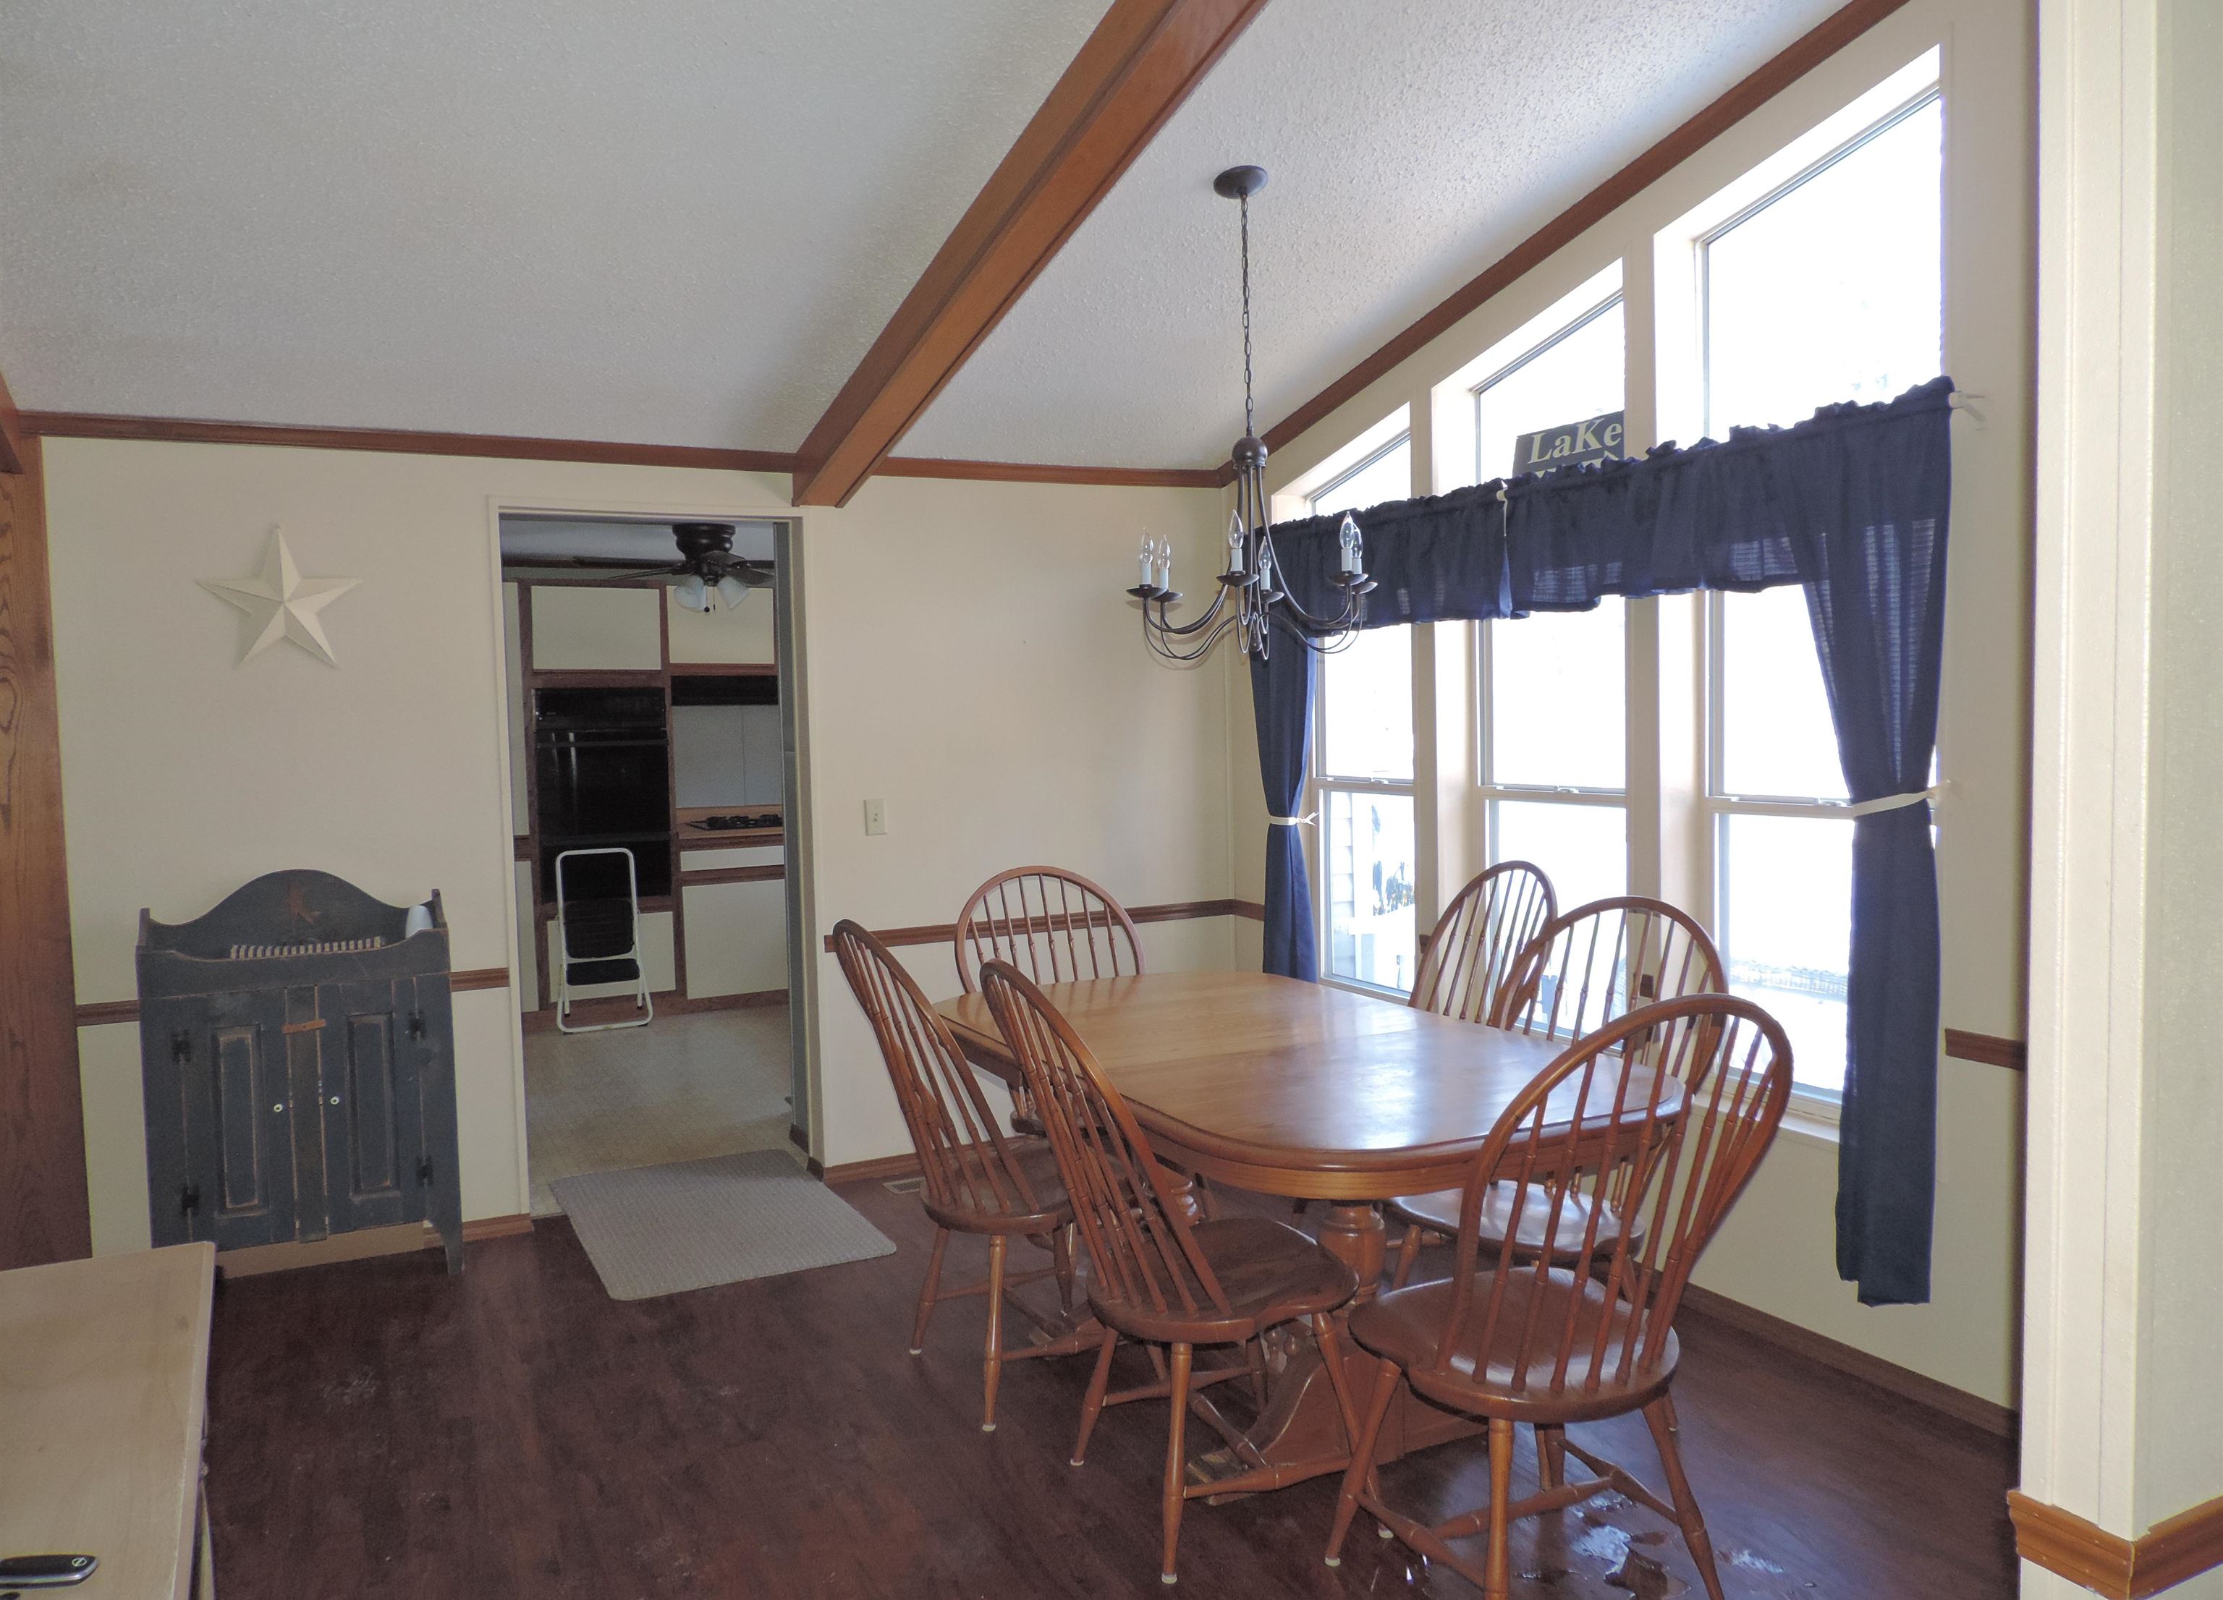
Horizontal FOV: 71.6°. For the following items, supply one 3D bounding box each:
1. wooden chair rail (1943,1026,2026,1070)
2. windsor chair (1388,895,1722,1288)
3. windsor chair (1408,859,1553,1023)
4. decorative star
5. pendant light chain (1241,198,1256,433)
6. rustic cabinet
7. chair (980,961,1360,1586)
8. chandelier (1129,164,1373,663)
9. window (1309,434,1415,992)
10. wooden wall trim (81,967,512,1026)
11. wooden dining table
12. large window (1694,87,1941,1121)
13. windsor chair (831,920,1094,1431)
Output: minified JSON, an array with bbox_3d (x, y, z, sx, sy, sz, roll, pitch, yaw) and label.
[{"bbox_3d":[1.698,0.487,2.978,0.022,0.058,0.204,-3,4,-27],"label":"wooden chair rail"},{"bbox_3d":[0.901,0.741,3.148,0.575,1.040,0.490,-3,4,-31],"label":"windsor chair"},{"bbox_3d":[0.786,0.693,3.977,0.650,1.043,0.540,-2,3,-14],"label":"windsor chair"},{"bbox_3d":[-2.210,-0.541,4.108,0.385,0.375,0.045,-3,4,-27],"label":"decorative star"},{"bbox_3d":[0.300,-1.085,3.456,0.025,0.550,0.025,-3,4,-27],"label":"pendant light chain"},{"bbox_3d":[-2.127,0.738,4.077,0.705,1.089,0.275,-3,3,-27],"label":"rustic cabinet"},{"bbox_3d":[0.119,0.776,2.812,0.650,1.043,0.540,-3,3,-22],"label":"chair"},{"bbox_3d":[0.317,-0.898,3.603,0.590,1.144,0.600,-1,3,0],"label":"chandelier"},{"bbox_3d":[0.806,-0.274,4.966,0.100,1.798,0.690,-3,3,-27],"label":"window"},{"bbox_3d":[-2.193,0.534,4.190,1.035,0.057,0.022,-3,3,-27],"label":"wooden wall trim"},{"bbox_3d":[0.327,0.884,3.305,0.999,0.761,1.727,-3,4,-27],"label":"wooden dining table"},{"bbox_3d":[1.593,-0.394,3.426,0.090,2.173,0.718,-3,4,-27],"label":"large window"},{"bbox_3d":[-0.252,0.754,3.379,0.650,1.043,0.540,-3,4,-27],"label":"windsor chair"}]

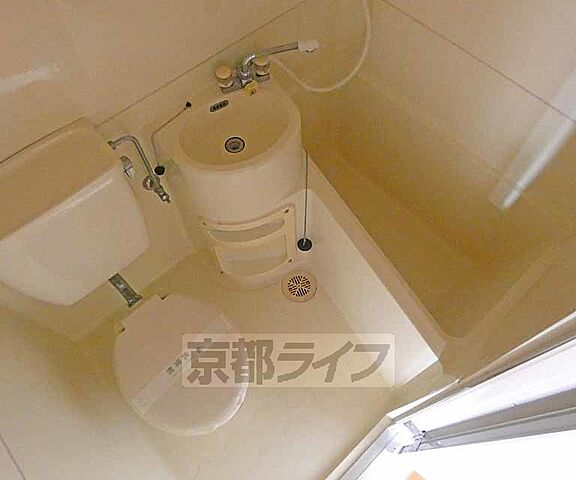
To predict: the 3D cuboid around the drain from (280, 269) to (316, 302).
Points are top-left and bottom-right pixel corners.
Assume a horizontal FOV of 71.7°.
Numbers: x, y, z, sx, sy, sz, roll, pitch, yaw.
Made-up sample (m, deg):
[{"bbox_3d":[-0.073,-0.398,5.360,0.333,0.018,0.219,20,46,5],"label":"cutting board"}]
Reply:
[{"bbox_3d":[0.050,0.198,1.716,0.152,0.012,0.152,-1,61,2],"label":"drain"}]

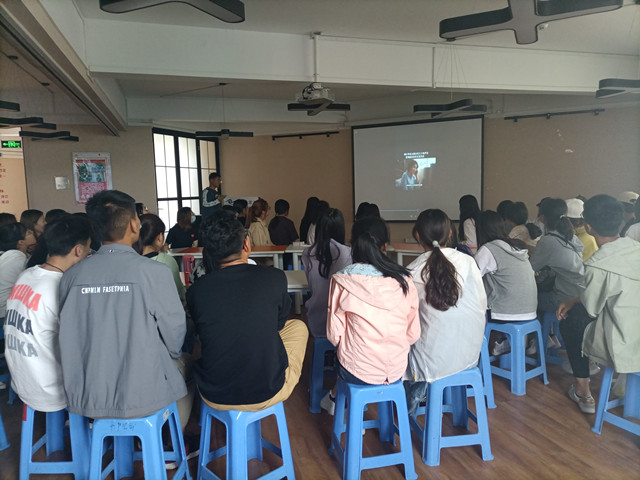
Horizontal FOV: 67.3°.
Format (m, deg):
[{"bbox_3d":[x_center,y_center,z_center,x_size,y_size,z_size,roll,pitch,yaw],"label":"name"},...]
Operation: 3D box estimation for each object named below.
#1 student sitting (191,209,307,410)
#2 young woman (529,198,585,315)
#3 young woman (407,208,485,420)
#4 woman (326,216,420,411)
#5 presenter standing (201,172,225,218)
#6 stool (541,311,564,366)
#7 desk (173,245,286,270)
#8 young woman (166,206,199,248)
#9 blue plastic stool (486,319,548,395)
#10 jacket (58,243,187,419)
[{"bbox_3d":[-0.360,0.505,2.500,0.610,1.320,0.780,-1,6,4],"label":"student sitting"},{"bbox_3d":[1.870,0.322,3.860,0.500,1.300,0.740,-3,6,-18],"label":"young woman"},{"bbox_3d":[0.641,0.464,2.818,0.450,1.280,0.700,-3,5,-10],"label":"young woman"},{"bbox_3d":[0.260,0.491,2.740,0.510,1.270,0.800,-2,6,-4],"label":"woman"},{"bbox_3d":[-1.670,-0.168,7.500,0.400,1.720,0.500,-2,6,-2],"label":"presenter standing"},{"bbox_3d":[1.910,0.766,3.680,0.360,0.450,0.360,-5,7,-30],"label":"stool"},{"bbox_3d":[-1.167,0.504,6.172,1.420,0.750,0.650,-2,5,-3],"label":"desk"},{"bbox_3d":[-1.873,0.204,6.682,0.500,1.280,0.700,-4,5,-25],"label":"young woman"},{"bbox_3d":[1.378,0.803,3.458,0.365,0.465,0.365,-5,6,-34],"label":"blue plastic stool"},{"bbox_3d":[-0.900,0.387,2.220,0.570,0.740,0.400,-2,6,-2],"label":"jacket"}]

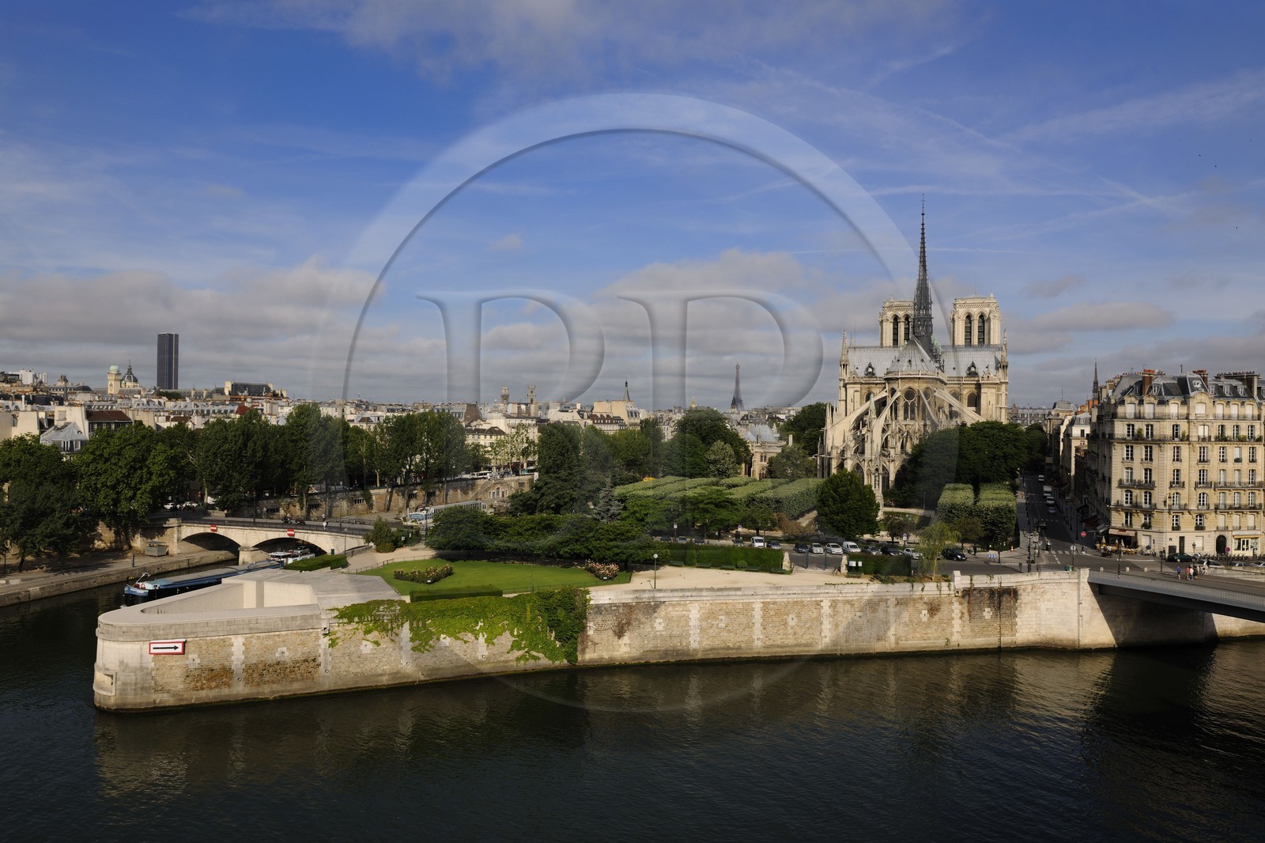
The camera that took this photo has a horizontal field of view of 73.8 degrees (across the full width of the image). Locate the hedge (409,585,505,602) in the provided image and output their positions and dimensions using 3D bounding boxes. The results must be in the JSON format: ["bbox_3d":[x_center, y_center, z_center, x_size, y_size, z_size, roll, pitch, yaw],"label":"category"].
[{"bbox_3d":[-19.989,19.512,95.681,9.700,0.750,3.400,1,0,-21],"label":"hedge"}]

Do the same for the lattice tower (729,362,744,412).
[{"bbox_3d":[533.374,-148.018,4260.000,125.000,326.000,125.000,1,0,43],"label":"lattice tower"}]

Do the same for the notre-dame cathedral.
[{"bbox_3d":[99.758,-26.995,287.678,48.000,95.000,128.000,1,0,25],"label":"notre-dame cathedral"}]

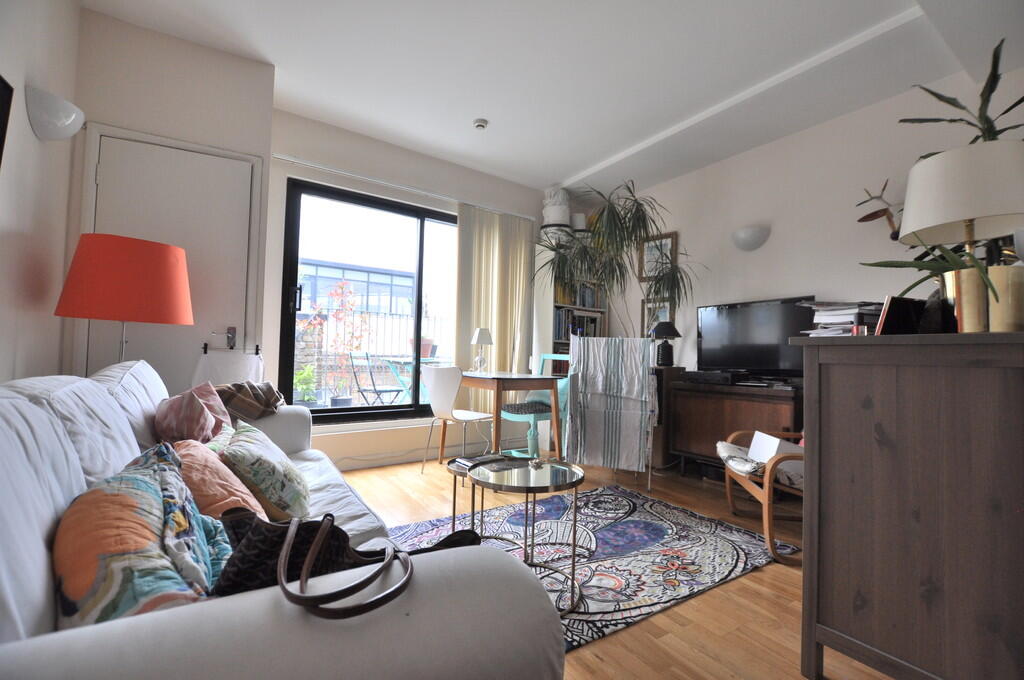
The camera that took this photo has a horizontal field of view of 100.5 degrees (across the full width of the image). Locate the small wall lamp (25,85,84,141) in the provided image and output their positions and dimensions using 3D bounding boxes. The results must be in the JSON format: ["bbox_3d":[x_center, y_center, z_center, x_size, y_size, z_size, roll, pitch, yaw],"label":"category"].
[{"bbox_3d":[-1.769,-0.877,1.677,0.130,0.170,0.275,3,-2,-34],"label":"small wall lamp"}]

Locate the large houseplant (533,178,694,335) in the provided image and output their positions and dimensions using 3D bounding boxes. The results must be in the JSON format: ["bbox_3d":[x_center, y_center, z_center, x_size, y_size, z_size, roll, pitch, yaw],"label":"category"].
[{"bbox_3d":[0.834,-0.137,3.576,1.000,2.340,1.050,3,-2,-34],"label":"large houseplant"}]

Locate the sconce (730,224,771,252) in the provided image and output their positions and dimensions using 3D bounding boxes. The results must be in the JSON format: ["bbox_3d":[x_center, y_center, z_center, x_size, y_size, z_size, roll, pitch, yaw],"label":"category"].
[{"bbox_3d":[1.754,-0.756,3.171,0.130,0.165,0.275,3,-2,-34],"label":"sconce"}]

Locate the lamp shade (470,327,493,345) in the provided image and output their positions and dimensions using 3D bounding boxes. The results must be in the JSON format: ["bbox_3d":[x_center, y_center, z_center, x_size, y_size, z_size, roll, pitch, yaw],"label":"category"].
[{"bbox_3d":[-0.248,-0.031,3.474,0.145,0.140,0.145,3,-2,-34],"label":"lamp shade"}]

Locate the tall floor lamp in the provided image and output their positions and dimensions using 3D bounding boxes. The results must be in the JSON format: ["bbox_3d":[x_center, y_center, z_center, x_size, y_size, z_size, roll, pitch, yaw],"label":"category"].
[{"bbox_3d":[-1.657,0.252,1.835,0.450,1.360,0.450,3,-2,-34],"label":"tall floor lamp"}]

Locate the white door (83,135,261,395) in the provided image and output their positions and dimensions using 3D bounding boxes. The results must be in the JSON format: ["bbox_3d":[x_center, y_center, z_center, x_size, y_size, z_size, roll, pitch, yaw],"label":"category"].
[{"bbox_3d":[-1.780,-0.035,2.238,0.640,1.950,0.050,2,-2,-27],"label":"white door"}]

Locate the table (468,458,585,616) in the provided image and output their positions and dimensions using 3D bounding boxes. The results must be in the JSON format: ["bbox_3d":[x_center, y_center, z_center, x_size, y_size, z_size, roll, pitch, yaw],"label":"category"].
[{"bbox_3d":[0.052,0.742,1.677,0.475,0.455,0.475,1,-2,0],"label":"table"}]

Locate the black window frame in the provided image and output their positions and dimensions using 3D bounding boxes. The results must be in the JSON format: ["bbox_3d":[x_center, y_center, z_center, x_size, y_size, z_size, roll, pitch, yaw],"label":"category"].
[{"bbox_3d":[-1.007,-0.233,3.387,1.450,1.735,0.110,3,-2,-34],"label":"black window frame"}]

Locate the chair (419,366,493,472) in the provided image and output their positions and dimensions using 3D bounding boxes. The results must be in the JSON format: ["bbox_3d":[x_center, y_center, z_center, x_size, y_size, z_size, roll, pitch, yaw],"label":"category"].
[{"bbox_3d":[-0.360,0.604,3.222,0.460,0.800,0.510,0,-2,38],"label":"chair"}]

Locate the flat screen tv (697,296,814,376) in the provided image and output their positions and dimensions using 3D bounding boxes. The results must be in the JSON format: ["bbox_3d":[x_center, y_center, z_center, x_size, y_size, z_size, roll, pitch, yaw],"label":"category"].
[{"bbox_3d":[1.667,0.007,2.990,0.090,0.540,0.800,3,-2,-34],"label":"flat screen tv"}]

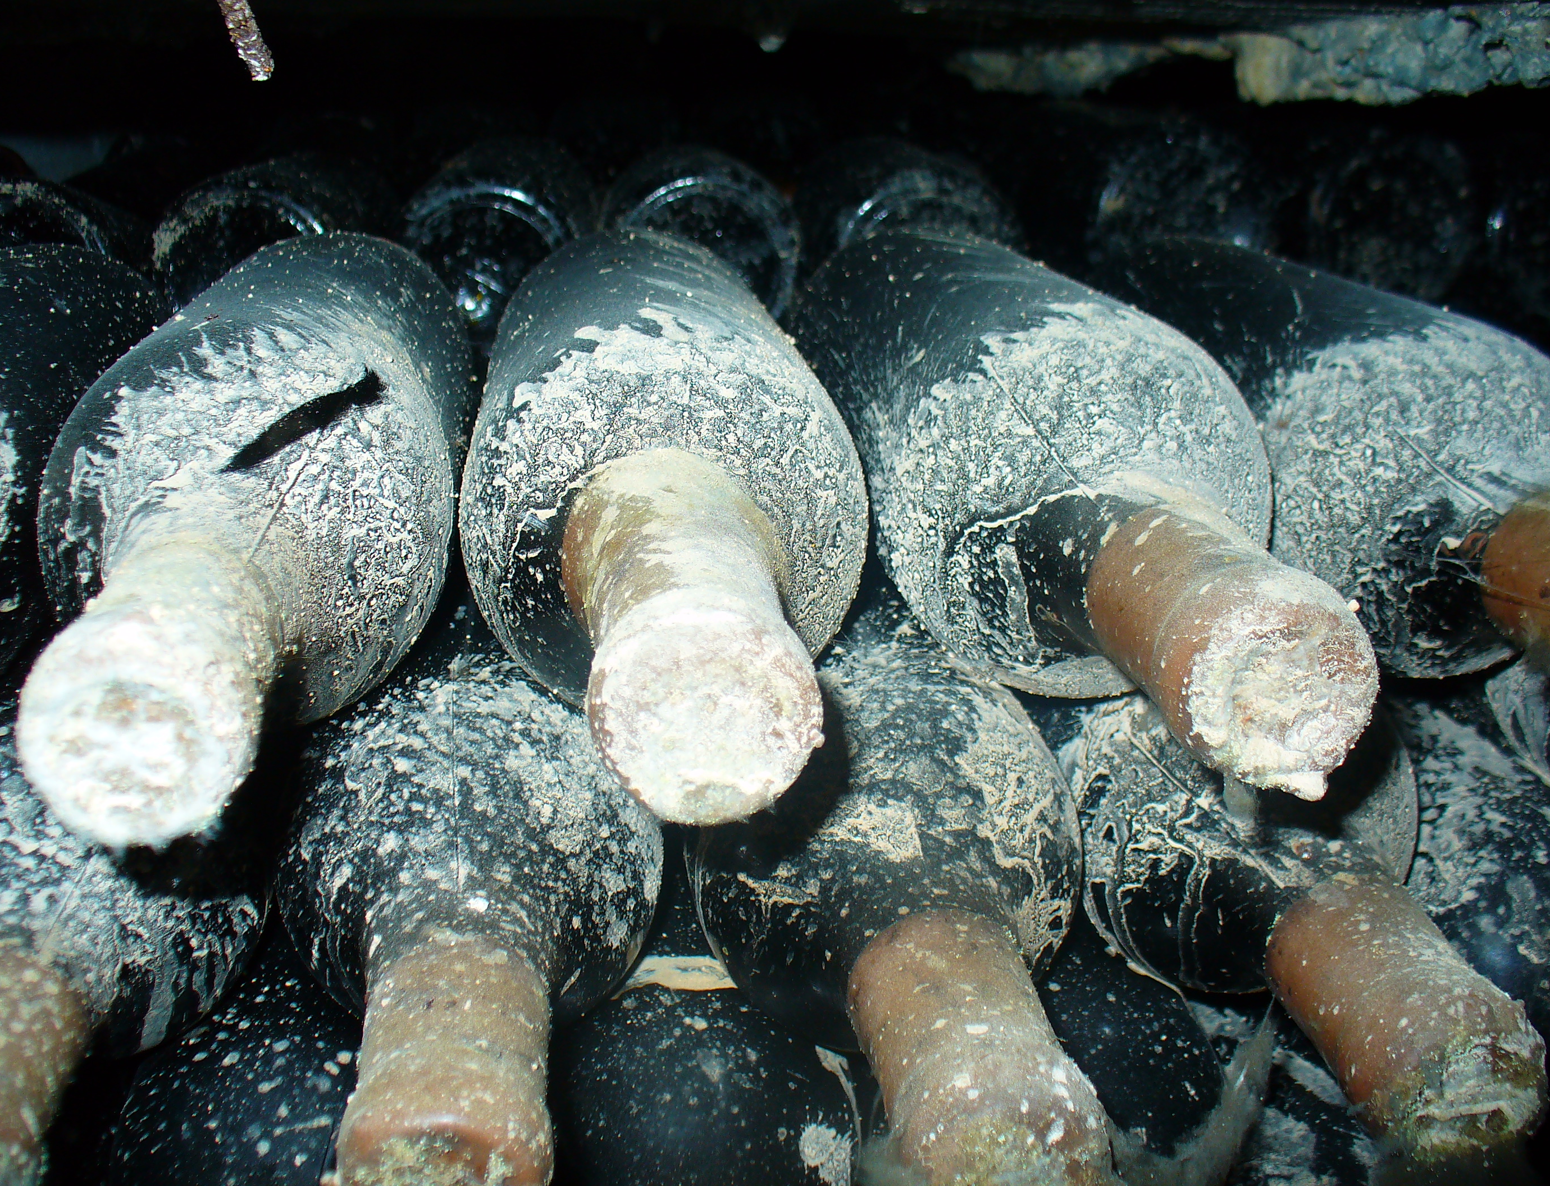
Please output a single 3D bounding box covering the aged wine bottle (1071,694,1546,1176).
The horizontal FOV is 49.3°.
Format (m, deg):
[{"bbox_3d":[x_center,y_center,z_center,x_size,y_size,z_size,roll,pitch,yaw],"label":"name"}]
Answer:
[{"bbox_3d":[0.102,0.040,0.421,0.080,0.080,0.290,-2,18,-6],"label":"aged wine bottle"}]

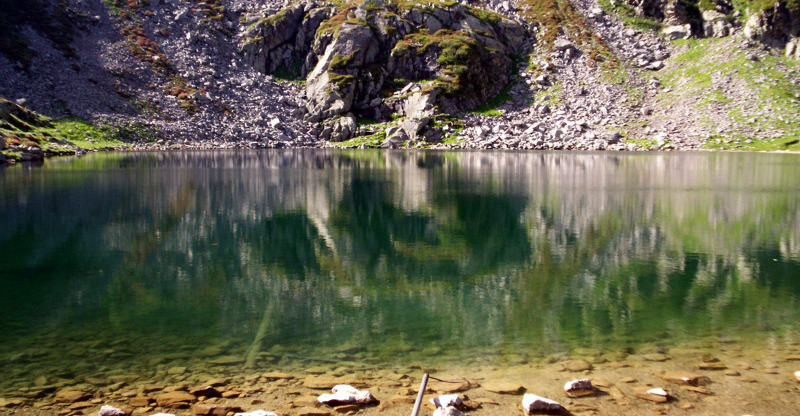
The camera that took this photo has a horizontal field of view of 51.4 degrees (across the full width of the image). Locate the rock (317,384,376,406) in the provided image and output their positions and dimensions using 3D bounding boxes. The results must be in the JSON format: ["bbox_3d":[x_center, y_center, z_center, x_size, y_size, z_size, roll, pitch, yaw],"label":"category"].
[{"bbox_3d":[-0.405,1.417,6.291,0.430,0.120,0.230,0,5,-4],"label":"rock"}]

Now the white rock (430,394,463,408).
[{"bbox_3d":[0.344,1.429,6.138,0.230,0.110,0.170,1,5,3],"label":"white rock"}]

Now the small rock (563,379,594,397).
[{"bbox_3d":[1.494,1.501,6.959,0.251,0.121,0.171,1,5,12],"label":"small rock"}]

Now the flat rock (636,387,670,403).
[{"bbox_3d":[2.078,1.533,6.820,0.262,0.092,0.170,1,5,17],"label":"flat rock"}]

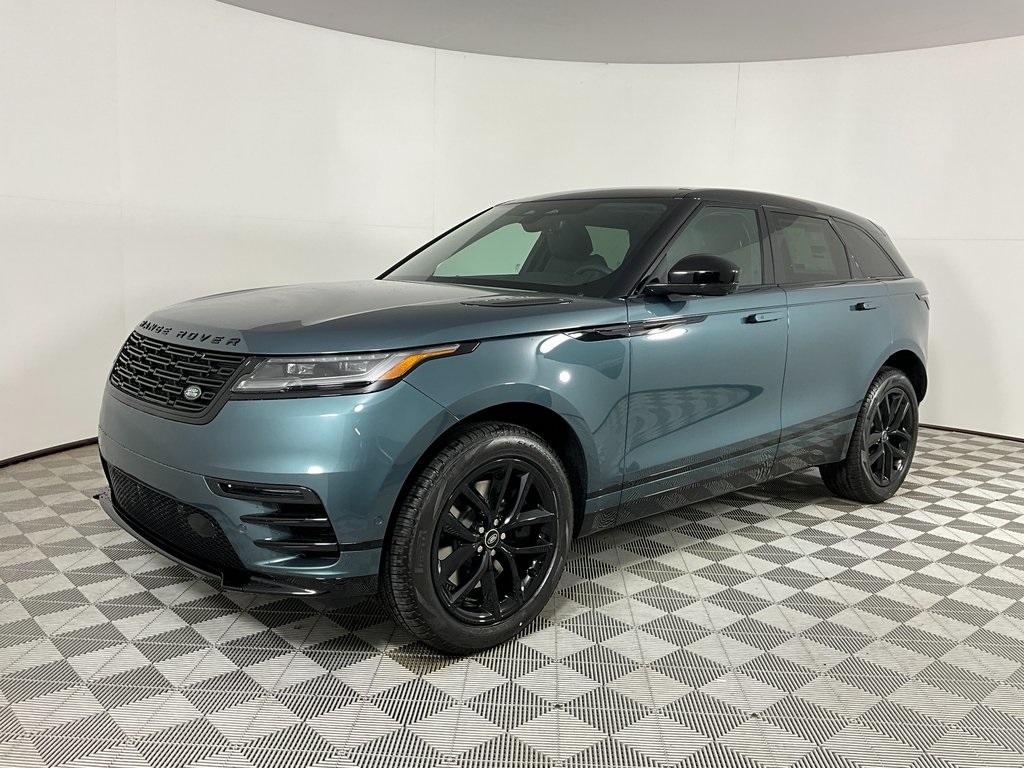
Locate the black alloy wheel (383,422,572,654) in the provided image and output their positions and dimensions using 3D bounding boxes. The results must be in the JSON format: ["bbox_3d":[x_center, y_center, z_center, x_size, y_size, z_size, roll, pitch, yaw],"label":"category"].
[{"bbox_3d":[-0.114,0.505,2.880,0.760,0.755,0.255,-5,10,-41],"label":"black alloy wheel"}]

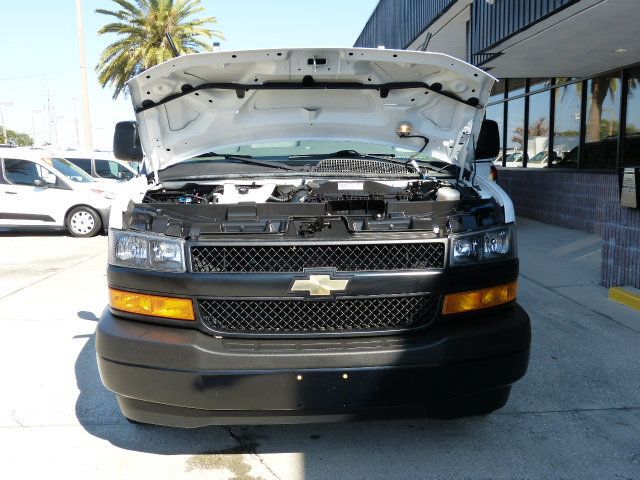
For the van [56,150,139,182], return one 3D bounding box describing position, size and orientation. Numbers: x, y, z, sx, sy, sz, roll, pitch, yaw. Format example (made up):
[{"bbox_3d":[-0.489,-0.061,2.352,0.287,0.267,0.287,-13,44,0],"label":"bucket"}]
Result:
[{"bbox_3d":[-5.700,-1.540,16.700,4.600,1.830,1.850,0,8,6],"label":"van"}]

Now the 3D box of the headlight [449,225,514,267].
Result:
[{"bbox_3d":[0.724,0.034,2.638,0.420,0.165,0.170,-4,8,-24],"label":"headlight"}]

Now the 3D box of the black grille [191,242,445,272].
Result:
[{"bbox_3d":[-0.002,0.068,2.447,1.040,0.120,0.090,-1,8,-3],"label":"black grille"}]

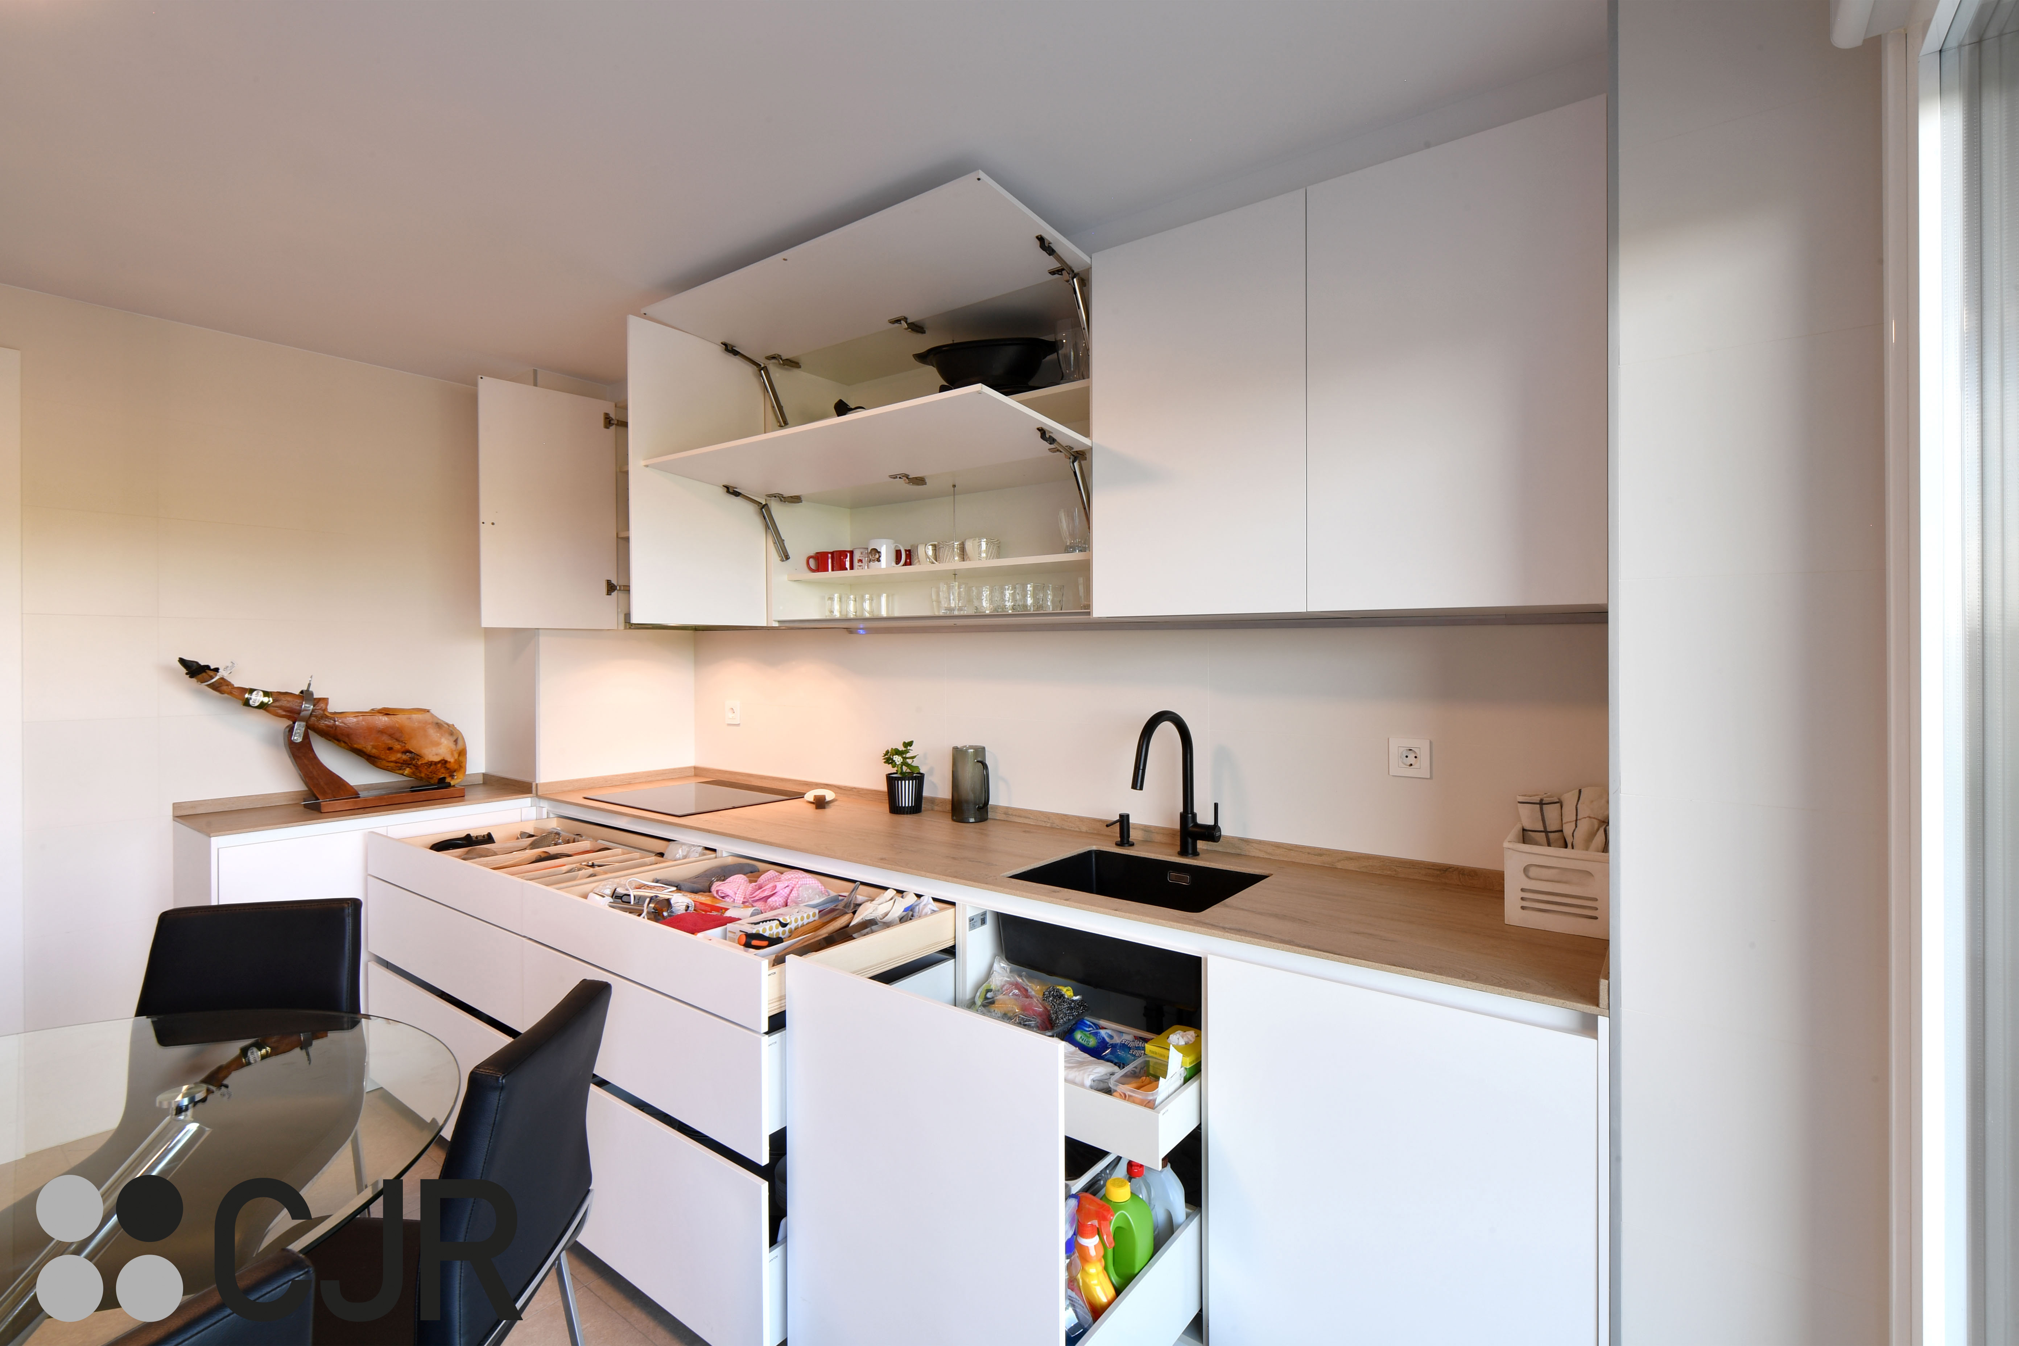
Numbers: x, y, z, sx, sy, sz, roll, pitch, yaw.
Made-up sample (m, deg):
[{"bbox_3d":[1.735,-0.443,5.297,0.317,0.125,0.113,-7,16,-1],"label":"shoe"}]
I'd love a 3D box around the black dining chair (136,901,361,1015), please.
[{"bbox_3d":[-1.500,0.943,1.630,0.420,0.880,0.570,0,1,-19],"label":"black dining chair"}]

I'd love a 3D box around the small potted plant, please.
[{"bbox_3d":[-0.334,0.331,2.848,0.127,0.230,0.127,0,1,0],"label":"small potted plant"}]

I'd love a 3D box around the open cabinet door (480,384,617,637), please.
[{"bbox_3d":[-1.630,-0.579,3.192,0.022,0.841,0.456,1,2,45],"label":"open cabinet door"}]

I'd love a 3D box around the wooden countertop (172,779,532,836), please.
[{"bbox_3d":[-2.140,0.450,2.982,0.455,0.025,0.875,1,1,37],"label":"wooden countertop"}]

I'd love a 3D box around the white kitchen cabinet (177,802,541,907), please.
[{"bbox_3d":[-2.139,0.904,2.993,0.455,0.904,0.873,1,1,37],"label":"white kitchen cabinet"}]

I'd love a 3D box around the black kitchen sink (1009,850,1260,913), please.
[{"bbox_3d":[0.290,0.560,2.031,0.460,0.197,0.380,1,1,37],"label":"black kitchen sink"}]

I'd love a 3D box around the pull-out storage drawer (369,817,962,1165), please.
[{"bbox_3d":[-1.061,0.687,2.408,1.957,0.380,0.514,1,1,37],"label":"pull-out storage drawer"}]

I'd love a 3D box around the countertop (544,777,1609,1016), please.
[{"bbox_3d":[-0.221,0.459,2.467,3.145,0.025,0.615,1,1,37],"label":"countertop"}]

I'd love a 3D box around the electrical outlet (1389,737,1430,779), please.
[{"bbox_3d":[0.891,0.191,1.995,0.083,0.083,0.012,1,1,37],"label":"electrical outlet"}]

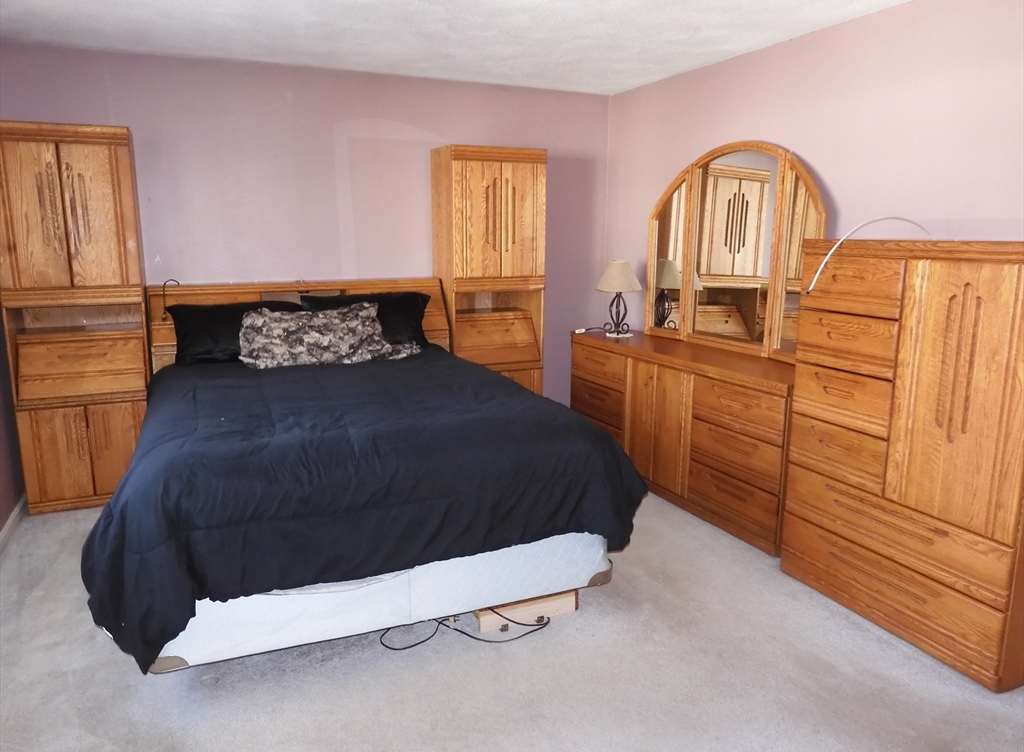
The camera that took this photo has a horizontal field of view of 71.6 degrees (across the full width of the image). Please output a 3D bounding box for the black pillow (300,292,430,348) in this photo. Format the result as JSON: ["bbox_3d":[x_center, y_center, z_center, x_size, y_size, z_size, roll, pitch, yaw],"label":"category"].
[{"bbox_3d":[-0.889,-0.326,4.349,0.770,0.380,0.180,-6,-10,-26],"label":"black pillow"}]

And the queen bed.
[{"bbox_3d":[-0.808,0.192,3.407,1.800,1.140,2.620,-5,12,-22],"label":"queen bed"}]

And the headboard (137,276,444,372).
[{"bbox_3d":[-1.258,-0.018,4.474,1.760,1.140,0.280,-6,12,-26],"label":"headboard"}]

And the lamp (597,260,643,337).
[{"bbox_3d":[0.696,-0.513,4.639,0.300,0.490,0.300,0,11,0],"label":"lamp"}]

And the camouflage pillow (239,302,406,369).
[{"bbox_3d":[-1.071,-0.248,4.013,0.860,0.370,0.210,-6,-13,-26],"label":"camouflage pillow"}]

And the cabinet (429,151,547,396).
[{"bbox_3d":[-0.152,-0.521,4.877,0.660,1.962,0.380,-6,12,-26],"label":"cabinet"}]

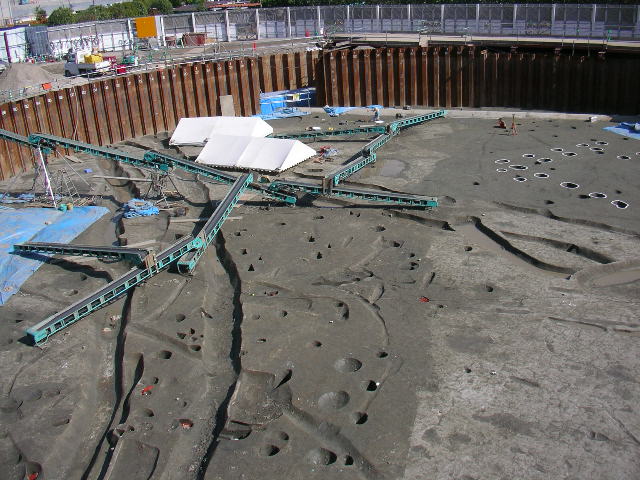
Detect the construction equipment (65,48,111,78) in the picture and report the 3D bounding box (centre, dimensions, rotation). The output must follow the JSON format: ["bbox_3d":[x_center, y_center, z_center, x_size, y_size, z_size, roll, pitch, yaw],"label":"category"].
[{"bbox_3d":[-17.030,-13.020,50.110,3.350,1.800,1.460,11,29,31],"label":"construction equipment"}]

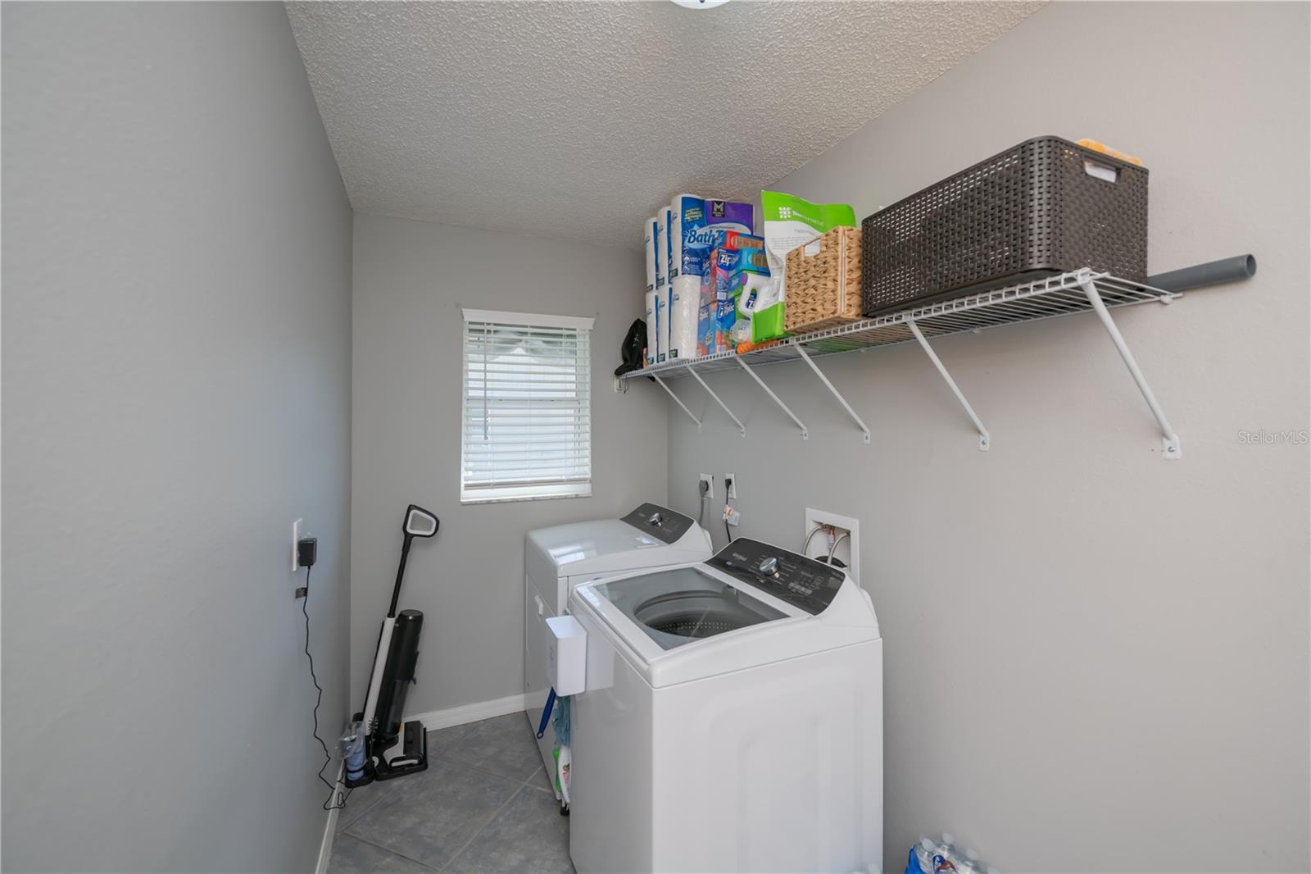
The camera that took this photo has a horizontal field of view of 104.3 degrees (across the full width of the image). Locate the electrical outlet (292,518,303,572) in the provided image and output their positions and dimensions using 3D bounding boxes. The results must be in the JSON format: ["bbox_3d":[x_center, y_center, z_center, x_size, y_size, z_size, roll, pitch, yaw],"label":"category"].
[{"bbox_3d":[-0.901,0.270,1.284,0.008,0.117,0.072,0,1,-25],"label":"electrical outlet"}]

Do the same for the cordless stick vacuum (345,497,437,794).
[{"bbox_3d":[-1.153,0.872,2.266,0.359,1.133,0.273,0,1,-25],"label":"cordless stick vacuum"}]

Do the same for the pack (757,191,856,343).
[{"bbox_3d":[0.470,-0.498,1.548,0.346,0.418,0.157,0,1,-25],"label":"pack"}]

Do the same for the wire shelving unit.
[{"bbox_3d":[0.385,-0.149,1.905,0.322,0.321,2.212,0,1,-25],"label":"wire shelving unit"}]

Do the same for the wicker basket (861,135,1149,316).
[{"bbox_3d":[0.684,-0.382,1.056,0.340,0.211,0.401,0,1,-25],"label":"wicker basket"}]

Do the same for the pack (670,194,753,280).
[{"bbox_3d":[0.224,-0.790,2.052,0.343,0.311,0.119,0,1,-25],"label":"pack"}]

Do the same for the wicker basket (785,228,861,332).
[{"bbox_3d":[0.547,-0.389,1.356,0.343,0.209,0.202,0,1,-25],"label":"wicker basket"}]

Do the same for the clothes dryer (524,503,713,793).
[{"bbox_3d":[-0.214,0.902,2.455,0.713,1.079,0.682,0,1,-25],"label":"clothes dryer"}]

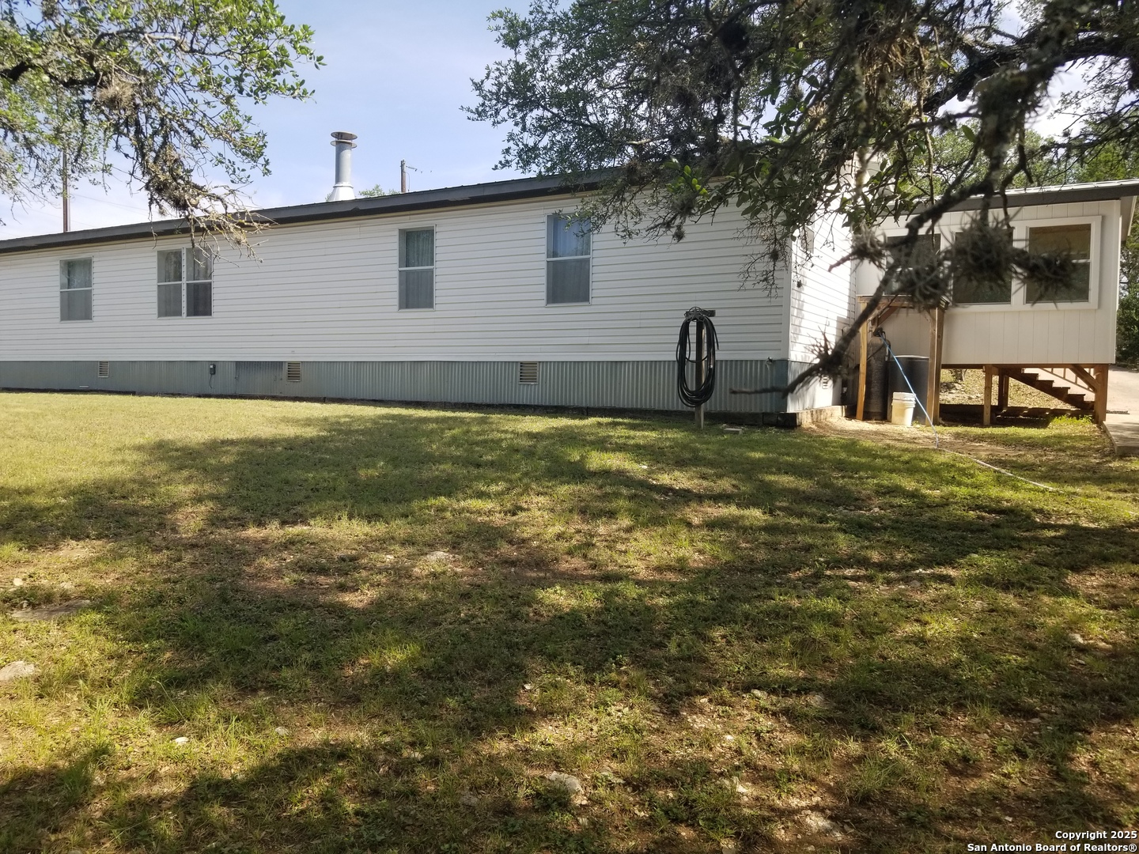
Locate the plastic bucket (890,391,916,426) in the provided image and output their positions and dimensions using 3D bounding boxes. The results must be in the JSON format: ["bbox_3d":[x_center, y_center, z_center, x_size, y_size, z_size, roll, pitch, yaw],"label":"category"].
[{"bbox_3d":[4.589,-0.242,11.750,0.320,0.456,0.320,3,3,29],"label":"plastic bucket"}]

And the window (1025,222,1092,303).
[{"bbox_3d":[7.572,-2.519,13.277,0.872,1.212,0.090,2,3,28],"label":"window"}]

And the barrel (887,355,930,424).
[{"bbox_3d":[4.845,-0.527,12.200,0.600,0.980,0.600,3,3,29],"label":"barrel"}]

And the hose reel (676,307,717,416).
[{"bbox_3d":[1.634,-0.849,10.950,0.510,1.369,0.240,3,3,29],"label":"hose reel"}]

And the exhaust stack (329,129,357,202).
[{"bbox_3d":[-4.283,-4.920,16.200,0.500,1.305,0.500,3,3,29],"label":"exhaust stack"}]

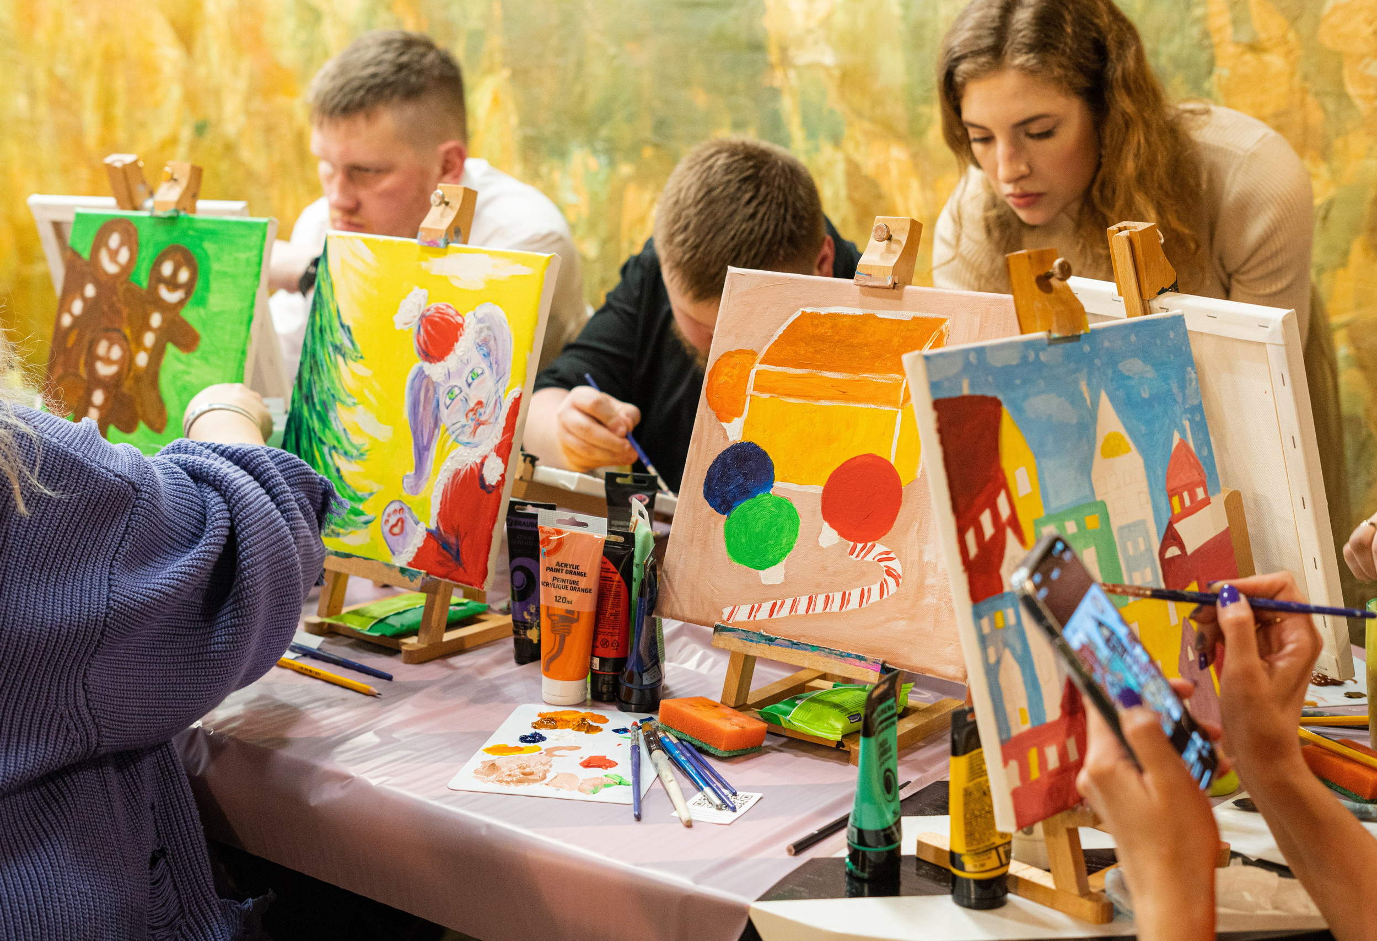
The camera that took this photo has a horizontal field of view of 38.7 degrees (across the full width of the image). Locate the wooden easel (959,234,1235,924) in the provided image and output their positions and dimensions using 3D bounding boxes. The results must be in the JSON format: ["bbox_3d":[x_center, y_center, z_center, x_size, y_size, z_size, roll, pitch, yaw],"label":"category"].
[{"bbox_3d":[0.271,0.067,1.338,0.165,0.424,0.175,-12,18,-43],"label":"wooden easel"}]

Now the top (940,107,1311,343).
[{"bbox_3d":[0.487,-0.168,2.255,0.450,0.500,0.380,7,14,27],"label":"top"}]

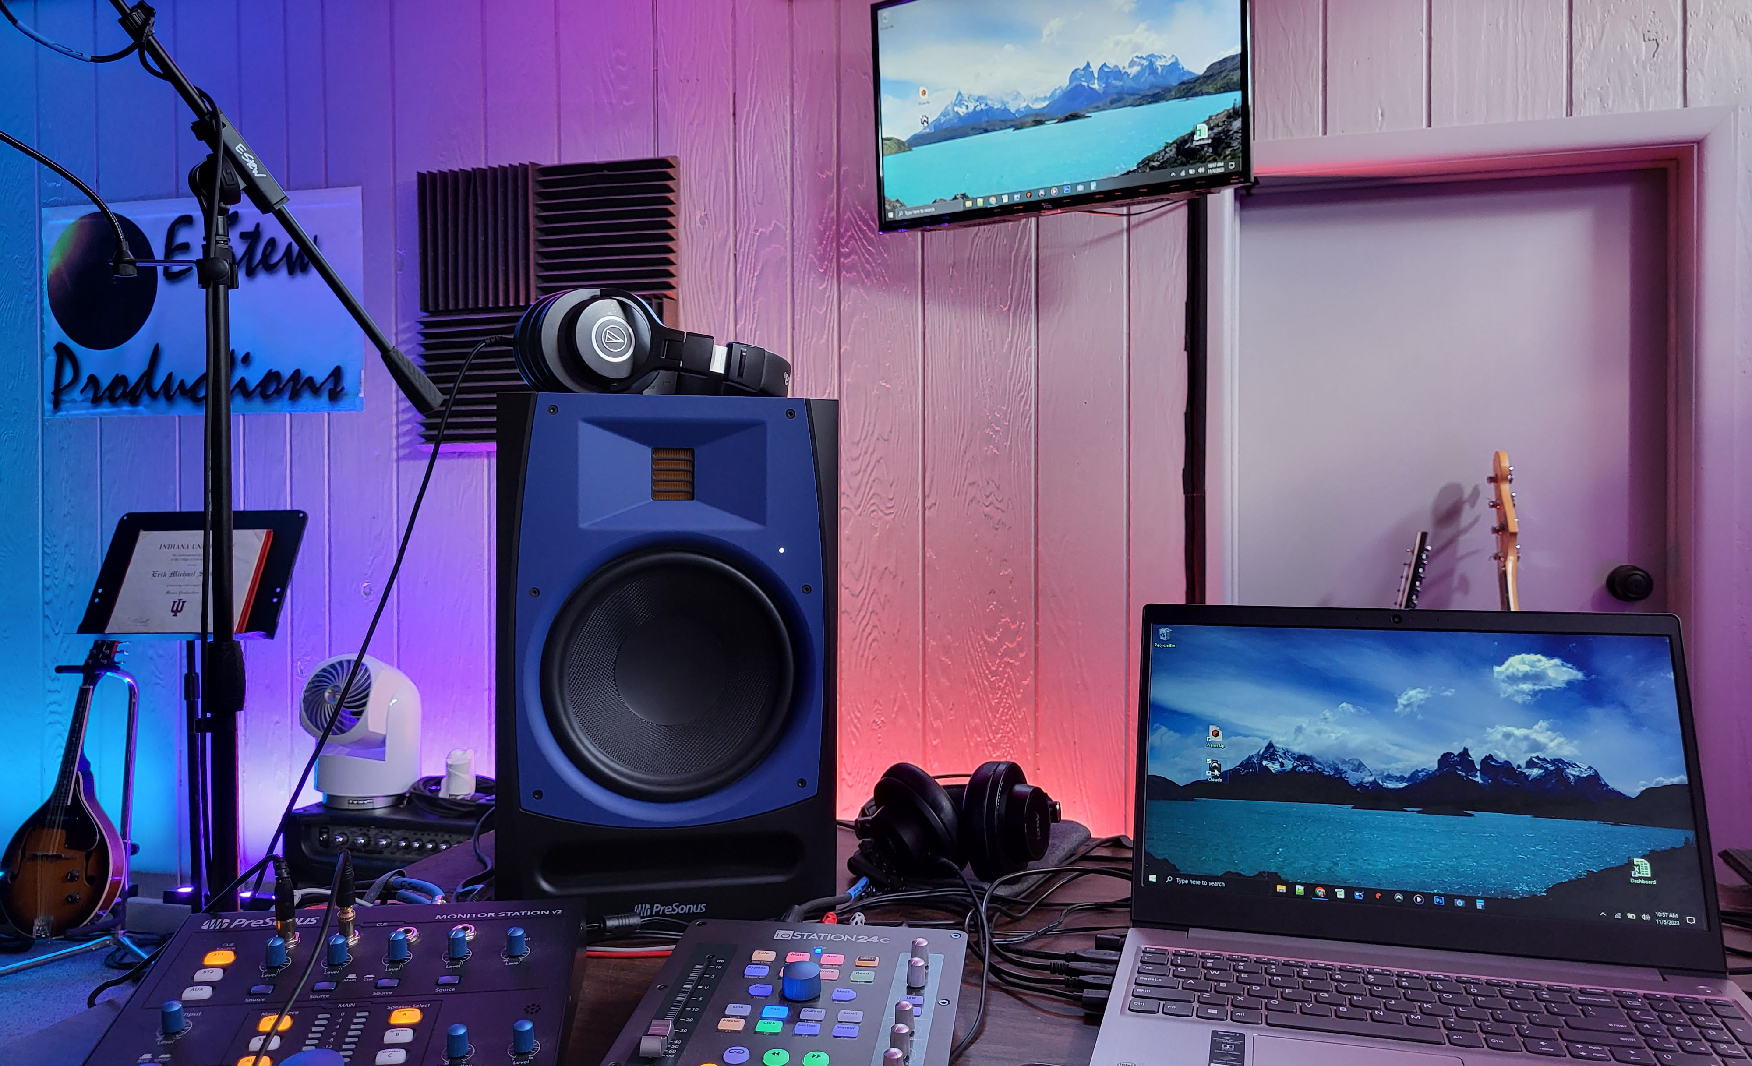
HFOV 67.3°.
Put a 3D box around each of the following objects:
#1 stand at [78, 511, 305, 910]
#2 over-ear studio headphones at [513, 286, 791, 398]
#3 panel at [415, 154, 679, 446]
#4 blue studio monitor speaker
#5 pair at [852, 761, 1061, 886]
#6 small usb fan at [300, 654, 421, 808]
[{"bbox_3d":[-1.403,0.471,2.700,0.480,1.060,0.420,0,1,13],"label":"stand"},{"bbox_3d":[-0.179,-0.150,1.070,0.205,0.088,0.160,4,0,-10],"label":"over-ear studio headphones"},{"bbox_3d":[-0.733,-0.503,2.924,0.610,0.610,0.050,0,1,15],"label":"panel"},{"bbox_3d":[-0.188,0.091,1.128,0.252,0.397,0.305,0,1,-14],"label":"blue studio monitor speaker"},{"bbox_3d":[0.064,0.237,1.135,0.172,0.100,0.185,0,2,-5],"label":"pair"},{"bbox_3d":[-0.960,0.371,2.450,0.190,0.280,0.195,0,1,8],"label":"small usb fan"}]

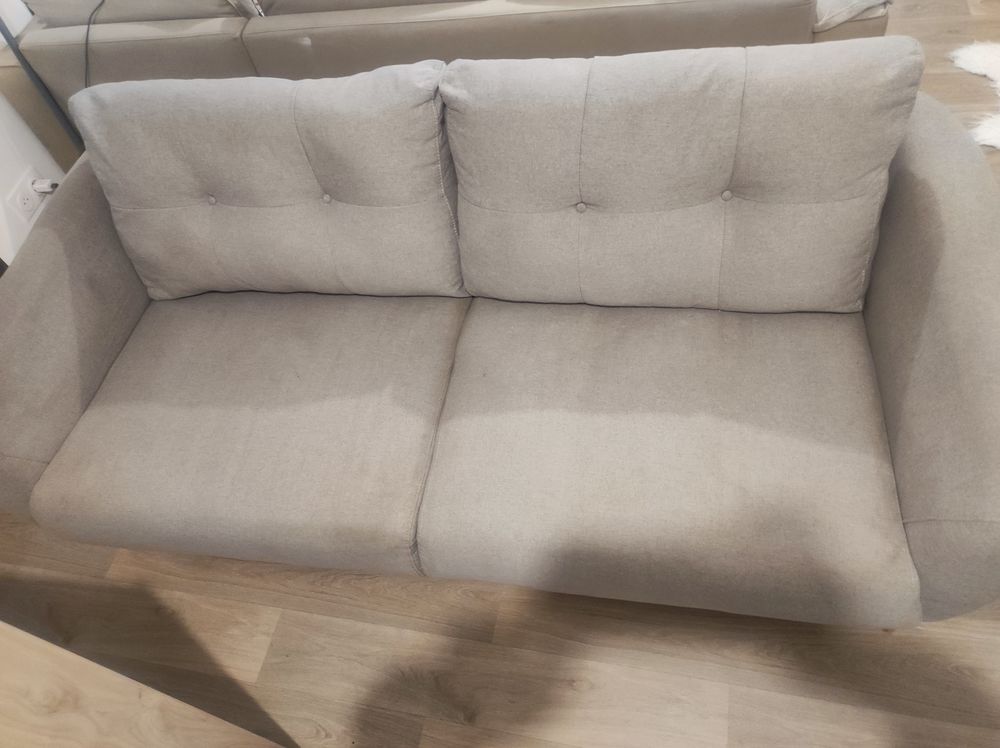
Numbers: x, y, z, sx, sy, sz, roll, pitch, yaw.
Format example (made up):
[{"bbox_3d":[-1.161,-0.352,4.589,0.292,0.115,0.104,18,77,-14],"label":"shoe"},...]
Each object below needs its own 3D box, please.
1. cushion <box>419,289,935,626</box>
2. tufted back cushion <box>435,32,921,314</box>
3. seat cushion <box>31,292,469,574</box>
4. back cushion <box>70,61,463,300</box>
[{"bbox_3d":[0.294,0.103,1.410,0.800,0.165,0.650,2,53,12],"label":"cushion"},{"bbox_3d":[0.321,-0.374,1.417,0.790,0.480,0.175,2,40,12],"label":"tufted back cushion"},{"bbox_3d":[-0.487,0.070,1.578,0.800,0.165,0.650,2,53,12],"label":"seat cushion"},{"bbox_3d":[-0.458,-0.405,1.586,0.775,0.475,0.175,2,40,12],"label":"back cushion"}]

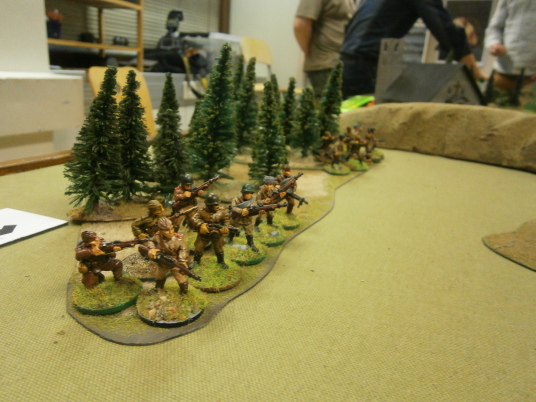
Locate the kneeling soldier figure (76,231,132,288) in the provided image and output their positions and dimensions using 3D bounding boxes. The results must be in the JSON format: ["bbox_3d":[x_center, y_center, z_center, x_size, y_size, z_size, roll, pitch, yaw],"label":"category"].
[{"bbox_3d":[-0.062,0.023,0.159,0.027,0.022,0.015,-5,21,-26],"label":"kneeling soldier figure"}]

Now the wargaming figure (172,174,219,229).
[{"bbox_3d":[-0.039,0.003,0.208,0.020,0.032,0.015,14,21,26],"label":"wargaming figure"}]

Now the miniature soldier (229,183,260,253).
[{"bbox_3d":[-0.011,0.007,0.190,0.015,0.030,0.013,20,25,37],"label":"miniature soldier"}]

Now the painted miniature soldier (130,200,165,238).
[{"bbox_3d":[-0.051,0.013,0.178,0.019,0.031,0.016,8,19,11],"label":"painted miniature soldier"}]

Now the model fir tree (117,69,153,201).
[{"bbox_3d":[-0.083,-0.039,0.250,0.027,0.081,0.027,4,18,0],"label":"model fir tree"}]

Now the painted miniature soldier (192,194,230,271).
[{"bbox_3d":[-0.025,0.013,0.178,0.018,0.034,0.015,-4,20,-24],"label":"painted miniature soldier"}]

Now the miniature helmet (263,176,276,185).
[{"bbox_3d":[0.001,-0.011,0.209,0.006,0.004,0.007,-3,21,-19],"label":"miniature helmet"}]

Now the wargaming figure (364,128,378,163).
[{"bbox_3d":[0.102,-0.055,0.390,0.015,0.031,0.012,10,20,15],"label":"wargaming figure"}]

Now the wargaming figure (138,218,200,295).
[{"bbox_3d":[-0.036,0.021,0.149,0.015,0.029,0.018,-13,26,-40],"label":"wargaming figure"}]

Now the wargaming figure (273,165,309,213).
[{"bbox_3d":[0.014,-0.005,0.234,0.013,0.029,0.018,-13,25,-39],"label":"wargaming figure"}]

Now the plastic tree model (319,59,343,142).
[{"bbox_3d":[0.066,-0.098,0.419,0.027,0.088,0.027,4,19,0],"label":"plastic tree model"}]

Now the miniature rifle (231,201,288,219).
[{"bbox_3d":[-0.004,0.004,0.200,0.029,0.005,0.003,-4,20,-25],"label":"miniature rifle"}]

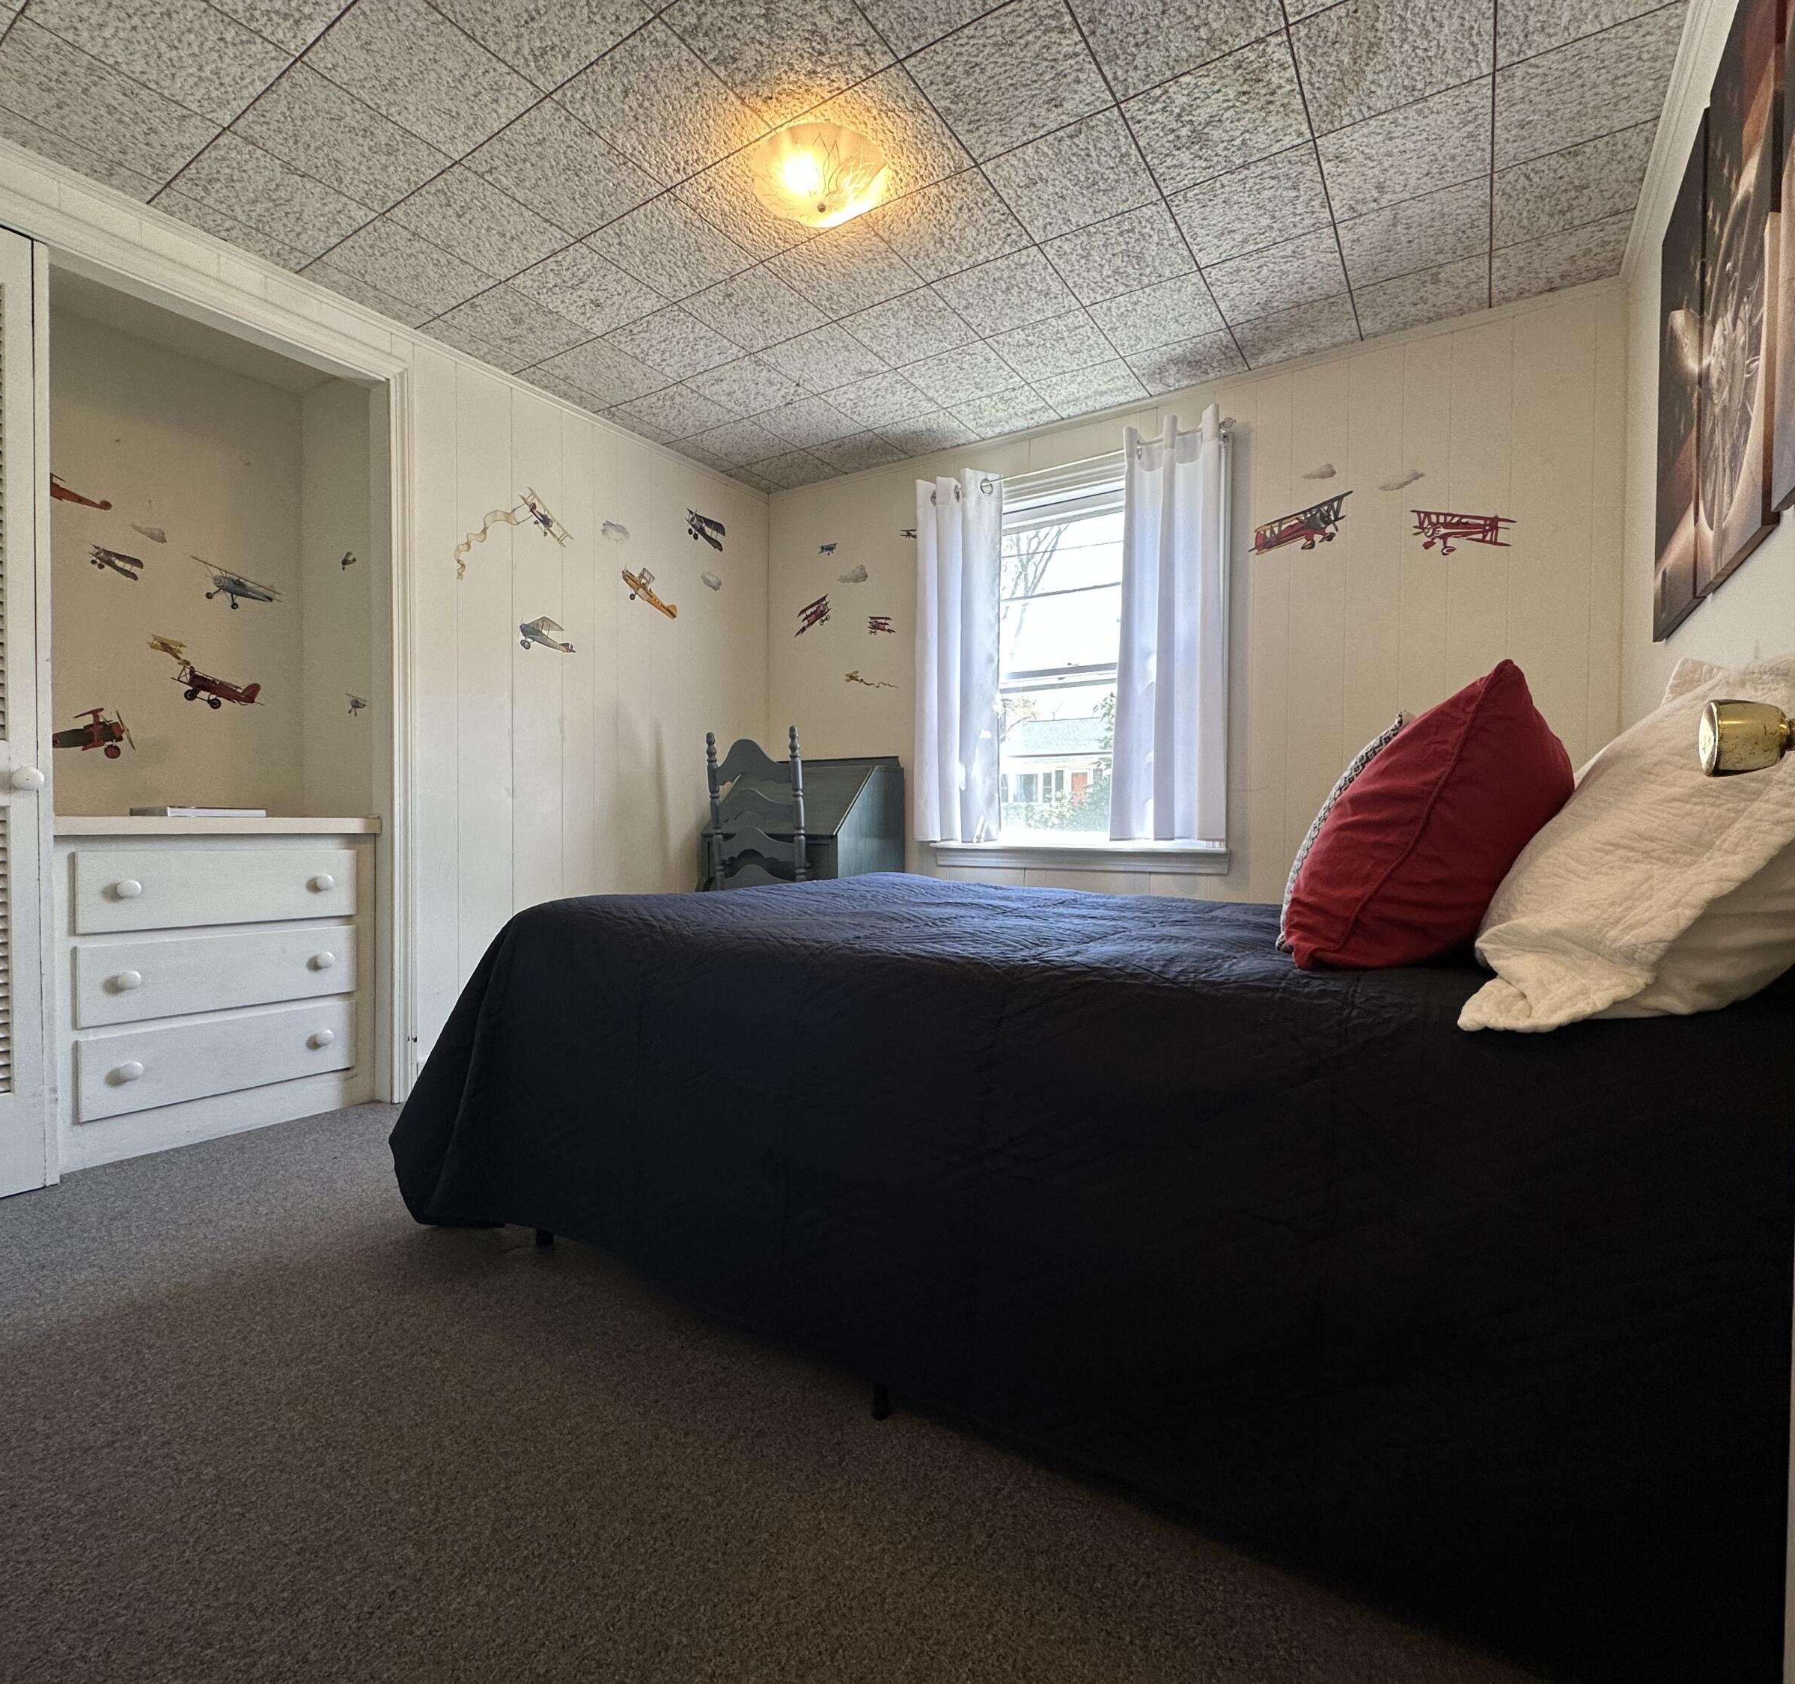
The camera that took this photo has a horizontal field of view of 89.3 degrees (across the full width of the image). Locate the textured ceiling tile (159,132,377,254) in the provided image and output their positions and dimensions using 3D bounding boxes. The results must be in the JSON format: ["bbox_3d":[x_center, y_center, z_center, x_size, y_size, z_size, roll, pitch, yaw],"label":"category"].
[{"bbox_3d":[-1.393,-1.443,2.041,0.305,0.016,0.305,0,0,33],"label":"textured ceiling tile"}]

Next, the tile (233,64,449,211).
[{"bbox_3d":[-1.137,-1.451,1.875,0.305,0.020,0.305,0,0,33],"label":"tile"}]

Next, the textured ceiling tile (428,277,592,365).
[{"bbox_3d":[-1.059,-1.453,2.551,0.305,0.015,0.305,1,0,33],"label":"textured ceiling tile"}]

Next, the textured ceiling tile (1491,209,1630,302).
[{"bbox_3d":[1.635,-1.434,2.236,0.286,0.015,0.280,1,0,33],"label":"textured ceiling tile"}]

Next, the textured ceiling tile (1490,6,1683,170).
[{"bbox_3d":[1.305,-1.441,1.740,0.275,0.018,0.305,0,0,33],"label":"textured ceiling tile"}]

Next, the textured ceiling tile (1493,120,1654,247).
[{"bbox_3d":[1.471,-1.442,1.996,0.275,0.018,0.305,0,0,33],"label":"textured ceiling tile"}]

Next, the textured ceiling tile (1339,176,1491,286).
[{"bbox_3d":[1.227,-1.441,2.150,0.305,0.020,0.305,0,0,33],"label":"textured ceiling tile"}]

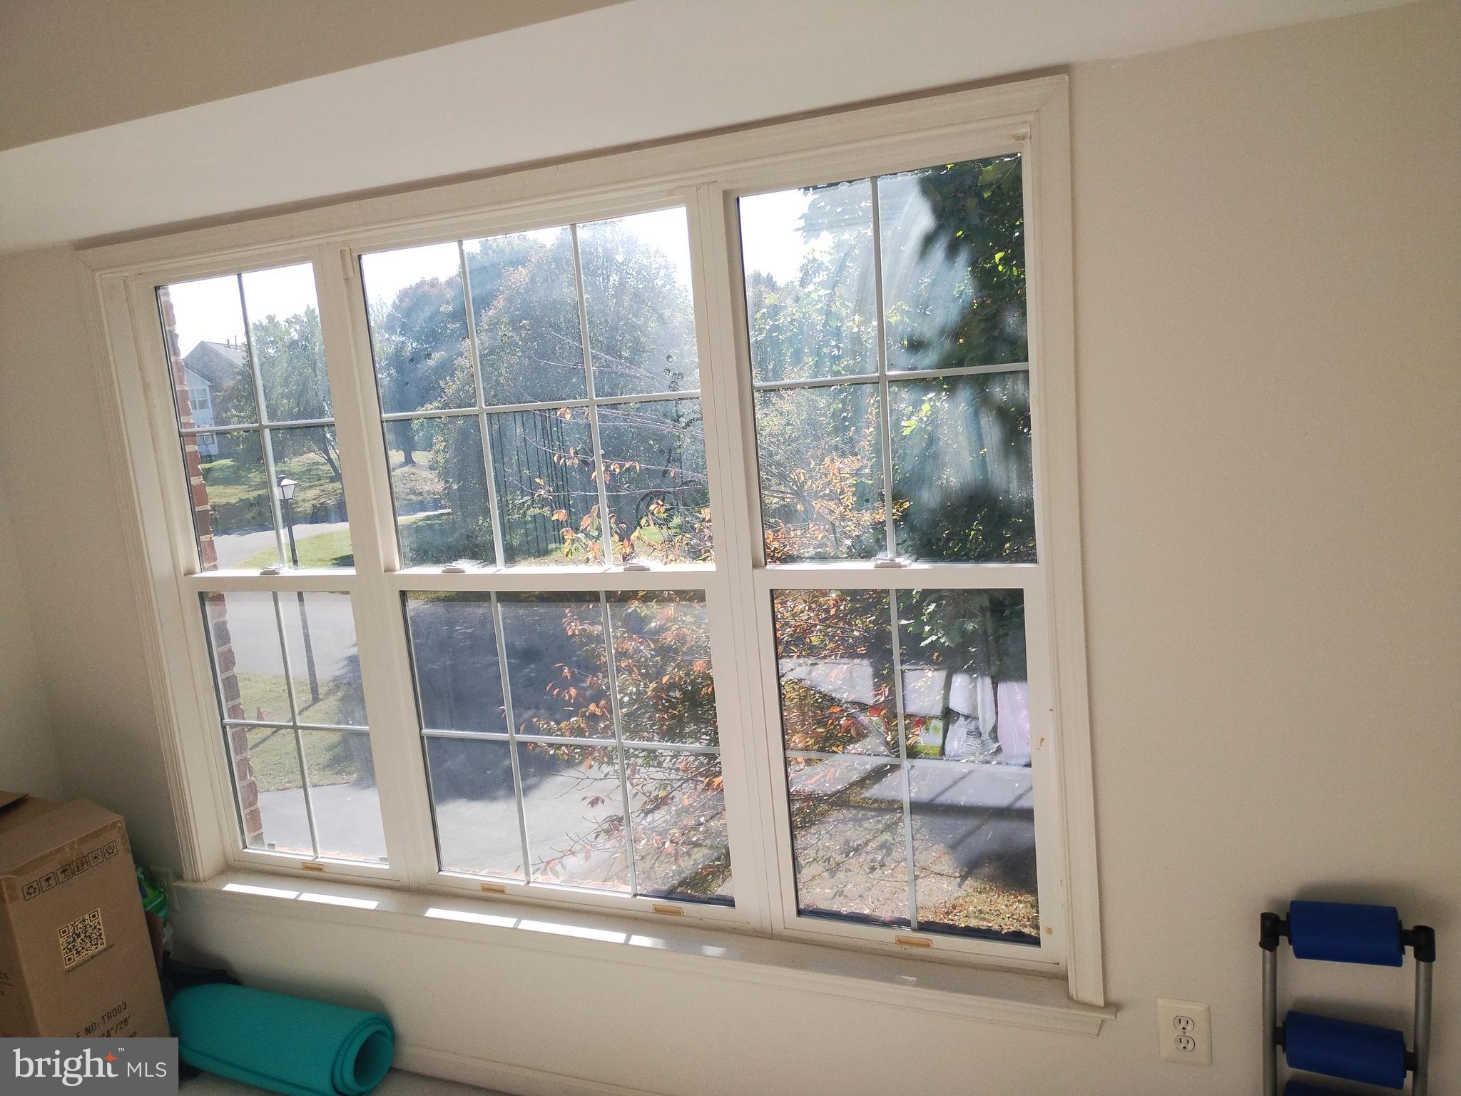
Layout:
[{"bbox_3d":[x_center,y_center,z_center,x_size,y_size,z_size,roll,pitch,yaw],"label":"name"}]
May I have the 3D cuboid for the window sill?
[{"bbox_3d":[-0.374,0.905,2.437,2.390,0.074,0.105,-1,9,22],"label":"window sill"}]

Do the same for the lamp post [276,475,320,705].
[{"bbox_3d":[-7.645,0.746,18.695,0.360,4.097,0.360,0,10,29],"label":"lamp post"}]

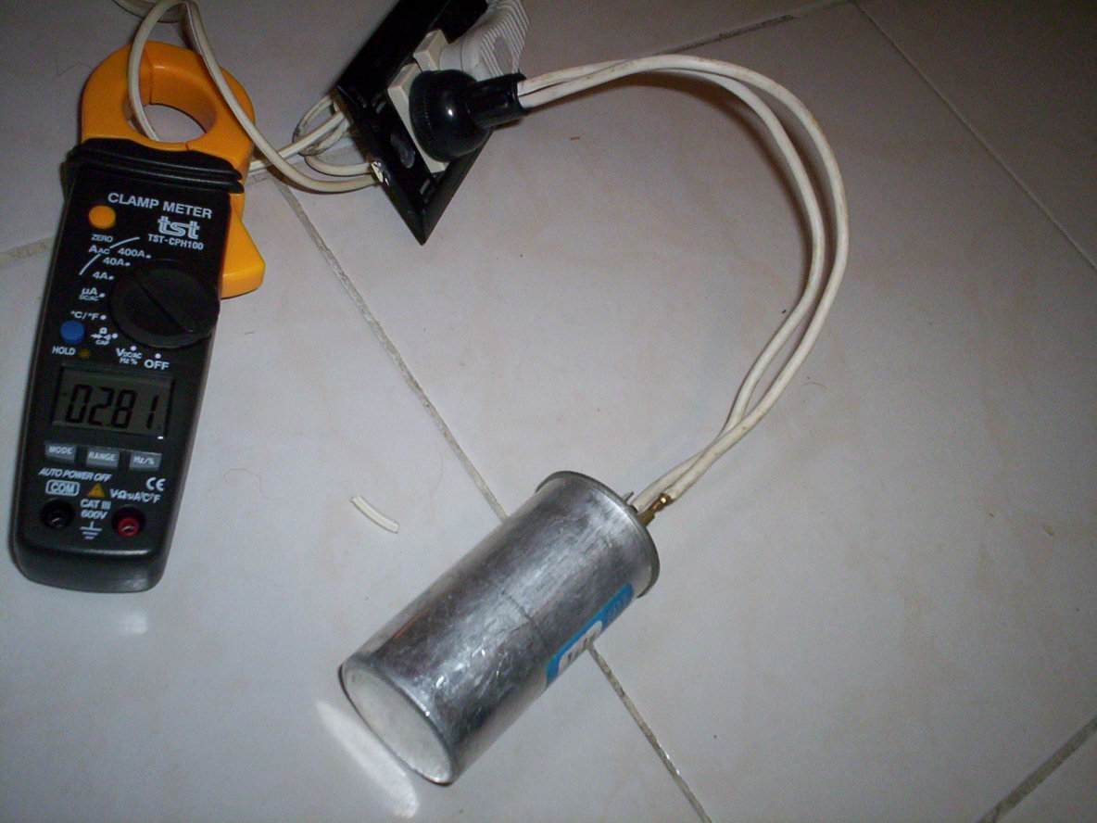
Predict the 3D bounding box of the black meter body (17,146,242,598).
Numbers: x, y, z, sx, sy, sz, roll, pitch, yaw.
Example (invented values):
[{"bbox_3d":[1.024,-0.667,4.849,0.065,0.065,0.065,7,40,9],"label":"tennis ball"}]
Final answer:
[{"bbox_3d":[-0.128,-0.018,0.367,0.054,0.037,0.146,6,58,-16],"label":"black meter body"}]

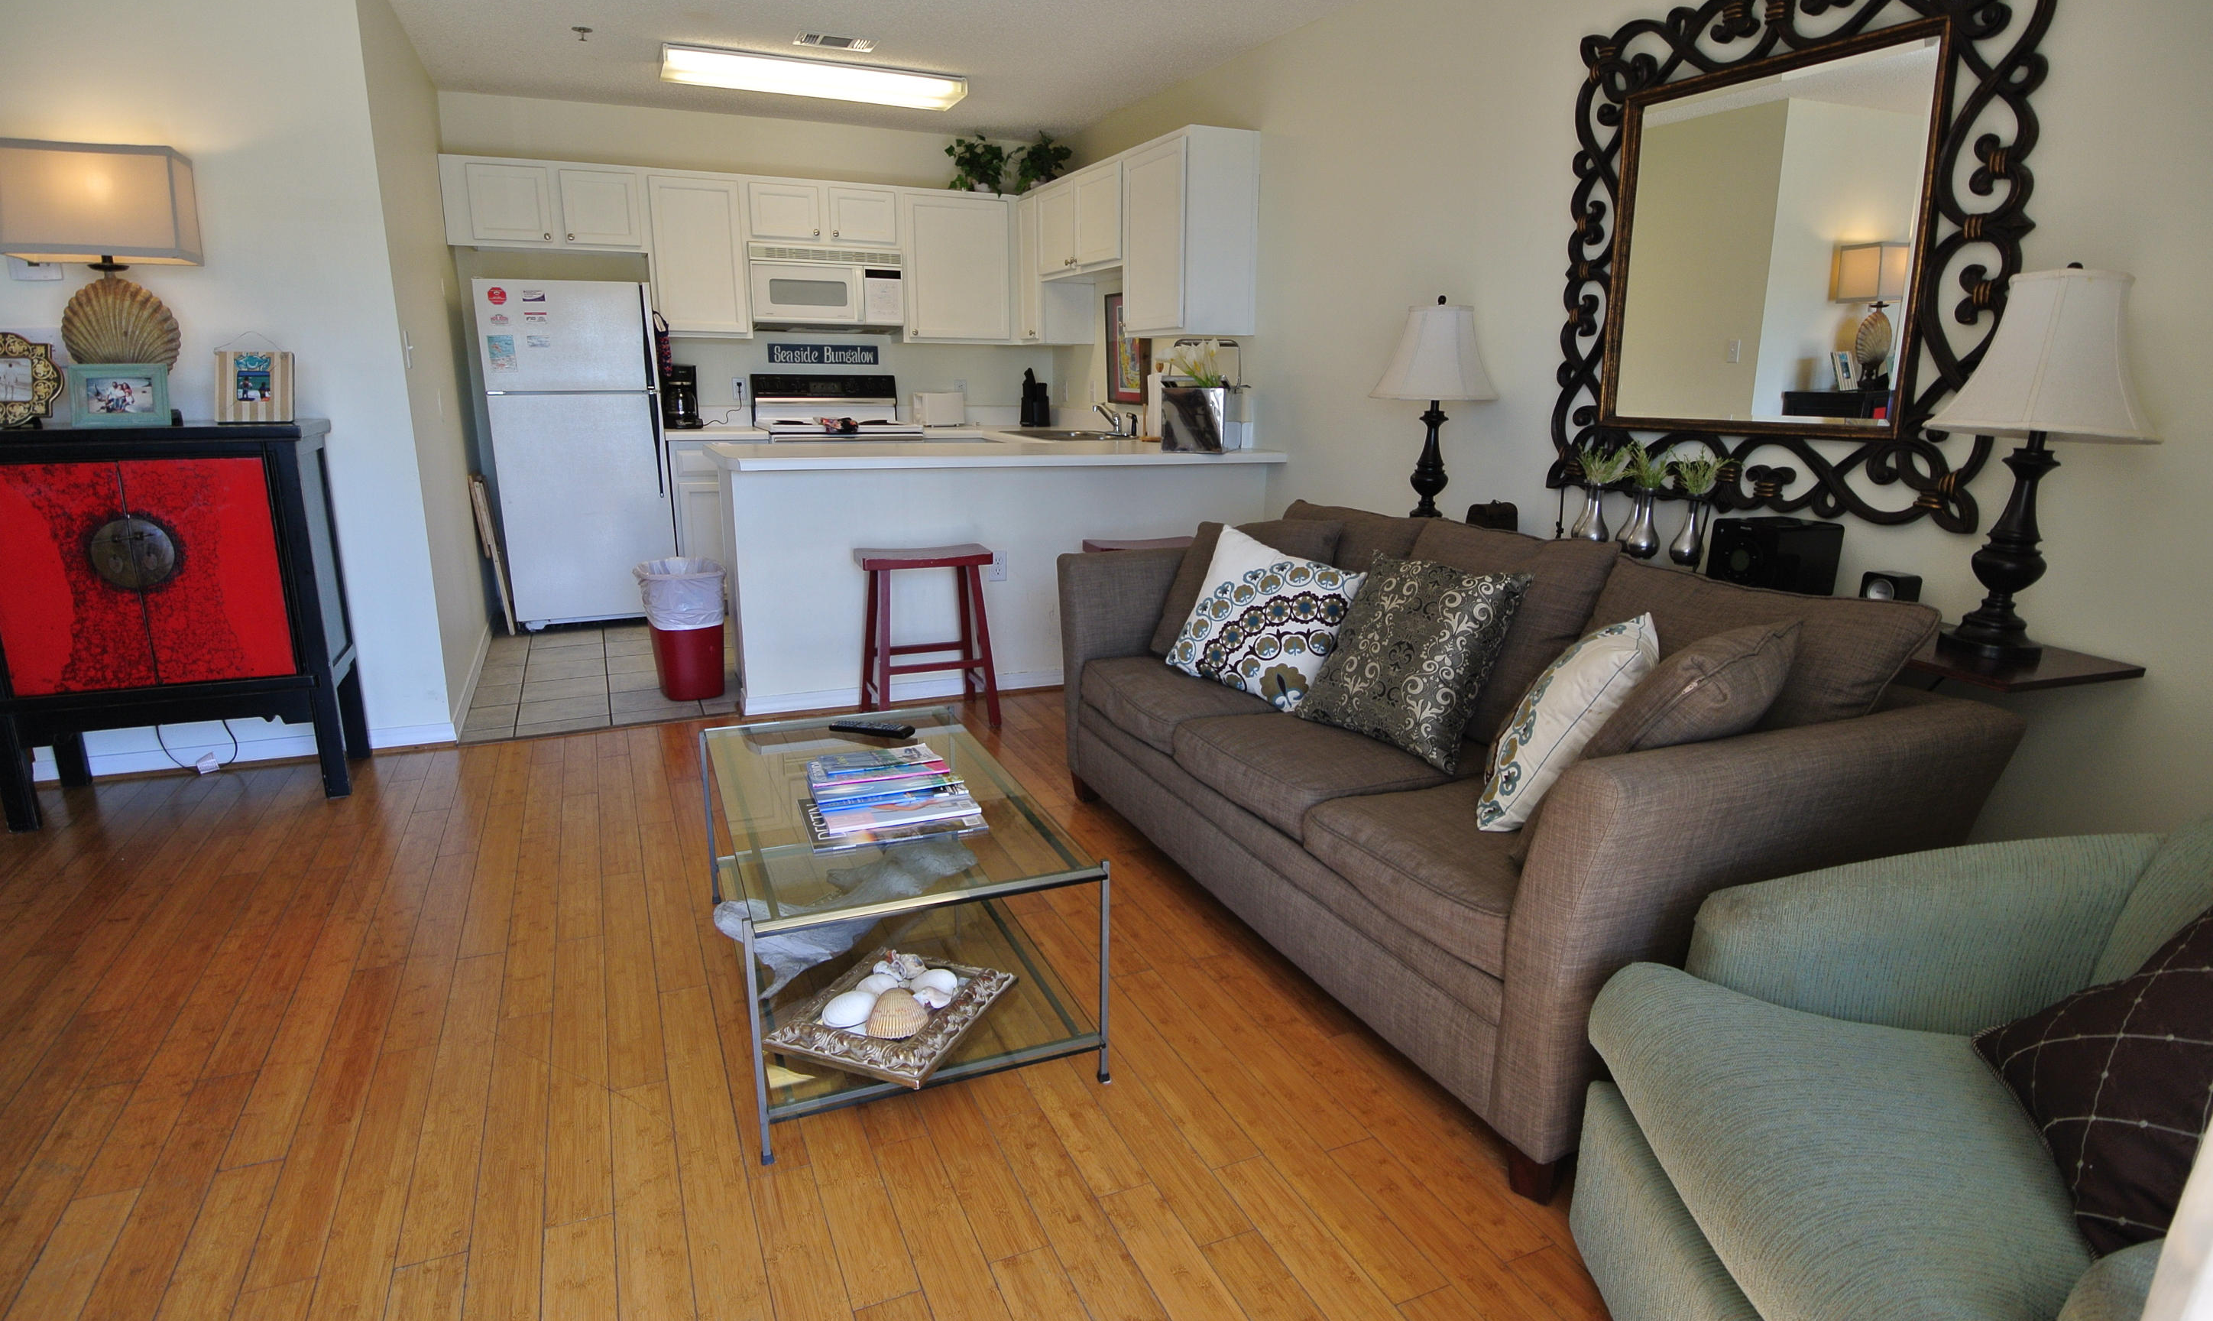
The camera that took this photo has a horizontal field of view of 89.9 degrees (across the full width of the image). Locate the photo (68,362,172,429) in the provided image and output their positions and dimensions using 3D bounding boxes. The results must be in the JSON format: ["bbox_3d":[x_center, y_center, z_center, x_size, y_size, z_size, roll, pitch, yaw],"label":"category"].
[{"bbox_3d":[-2.563,-0.691,2.896,0.200,0.170,0.035,-6,-2,-24],"label":"photo"}]

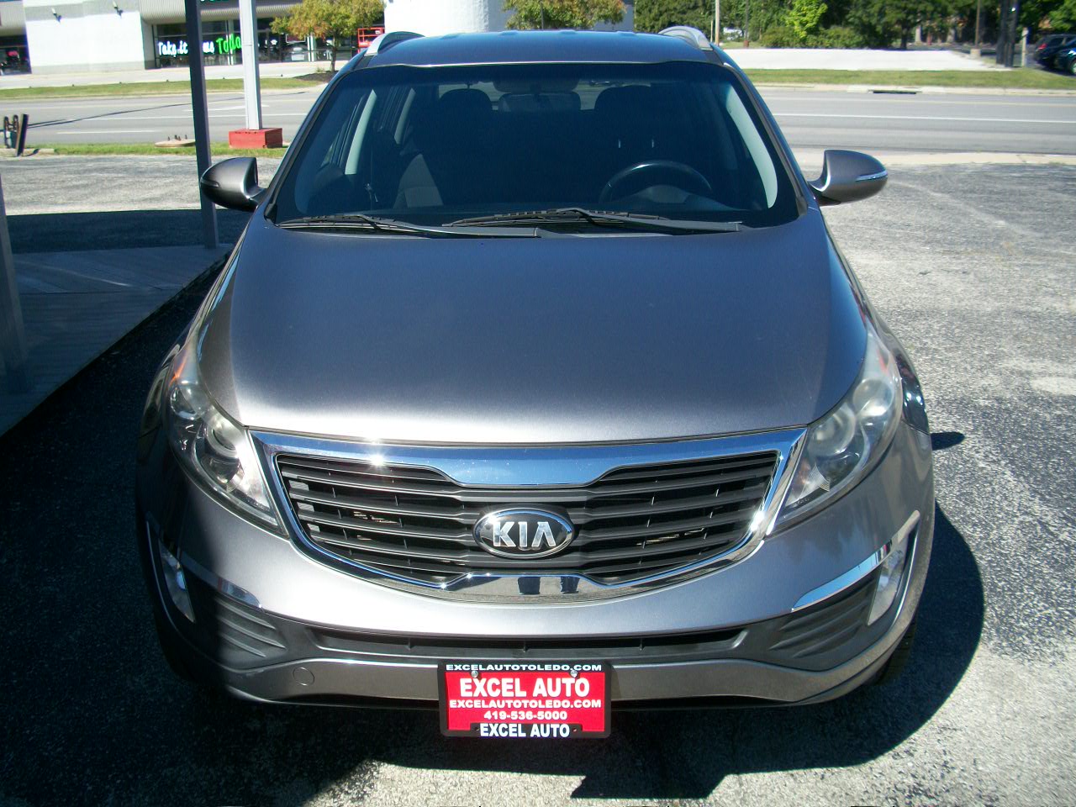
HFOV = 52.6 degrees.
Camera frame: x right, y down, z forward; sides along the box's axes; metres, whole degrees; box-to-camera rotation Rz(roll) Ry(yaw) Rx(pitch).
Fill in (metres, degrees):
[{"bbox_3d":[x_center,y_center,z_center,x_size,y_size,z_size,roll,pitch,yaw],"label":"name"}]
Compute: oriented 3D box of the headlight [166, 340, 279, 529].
[{"bbox_3d":[-0.647,0.058,2.254,0.310,0.270,0.460,0,19,1],"label":"headlight"}]

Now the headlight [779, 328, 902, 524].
[{"bbox_3d":[0.612,0.050,2.225,0.310,0.270,0.460,0,19,1],"label":"headlight"}]

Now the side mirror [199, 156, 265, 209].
[{"bbox_3d":[-0.914,-0.652,3.252,0.230,0.165,0.160,0,19,1],"label":"side mirror"}]

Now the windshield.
[{"bbox_3d":[-0.001,-0.770,3.203,1.440,0.140,0.860,0,49,1],"label":"windshield"}]

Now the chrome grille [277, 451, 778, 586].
[{"bbox_3d":[-0.021,0.205,2.016,0.960,0.210,0.190,0,19,1],"label":"chrome grille"}]

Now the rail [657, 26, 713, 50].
[{"bbox_3d":[0.550,-1.457,4.299,0.080,0.100,1.700,0,19,1],"label":"rail"}]

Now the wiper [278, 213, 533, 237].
[{"bbox_3d":[-0.344,-0.482,2.982,0.710,0.060,0.120,0,19,1],"label":"wiper"}]

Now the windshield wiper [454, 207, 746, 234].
[{"bbox_3d":[0.156,-0.498,2.976,0.800,0.060,0.120,0,19,1],"label":"windshield wiper"}]

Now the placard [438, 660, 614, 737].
[{"bbox_3d":[-0.020,0.540,1.994,0.312,0.160,0.020,0,19,1],"label":"placard"}]

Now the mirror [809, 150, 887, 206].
[{"bbox_3d":[0.915,-0.664,3.210,0.230,0.165,0.160,0,19,1],"label":"mirror"}]

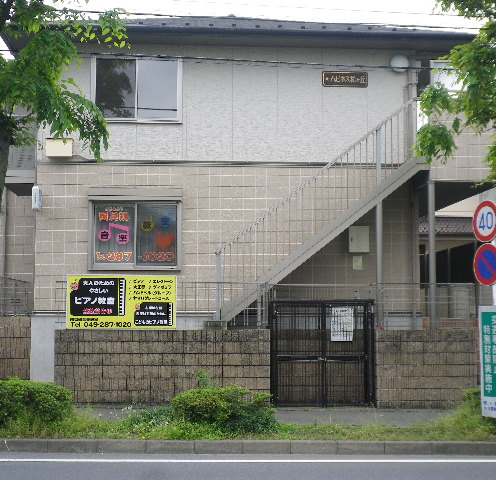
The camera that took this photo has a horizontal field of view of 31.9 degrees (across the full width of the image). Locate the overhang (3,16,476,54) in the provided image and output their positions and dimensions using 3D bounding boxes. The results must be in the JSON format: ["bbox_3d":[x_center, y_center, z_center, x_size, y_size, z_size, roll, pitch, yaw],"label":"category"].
[{"bbox_3d":[-0.128,-4.002,16.772,8.950,0.450,0.850,0,-5,-2],"label":"overhang"}]

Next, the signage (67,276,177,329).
[{"bbox_3d":[-2.054,1.027,14.249,1.772,0.869,0.050,0,-5,-2],"label":"signage"}]

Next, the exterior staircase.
[{"bbox_3d":[1.321,-0.532,16.293,3.892,4.115,0.950,0,-4,-4],"label":"exterior staircase"}]

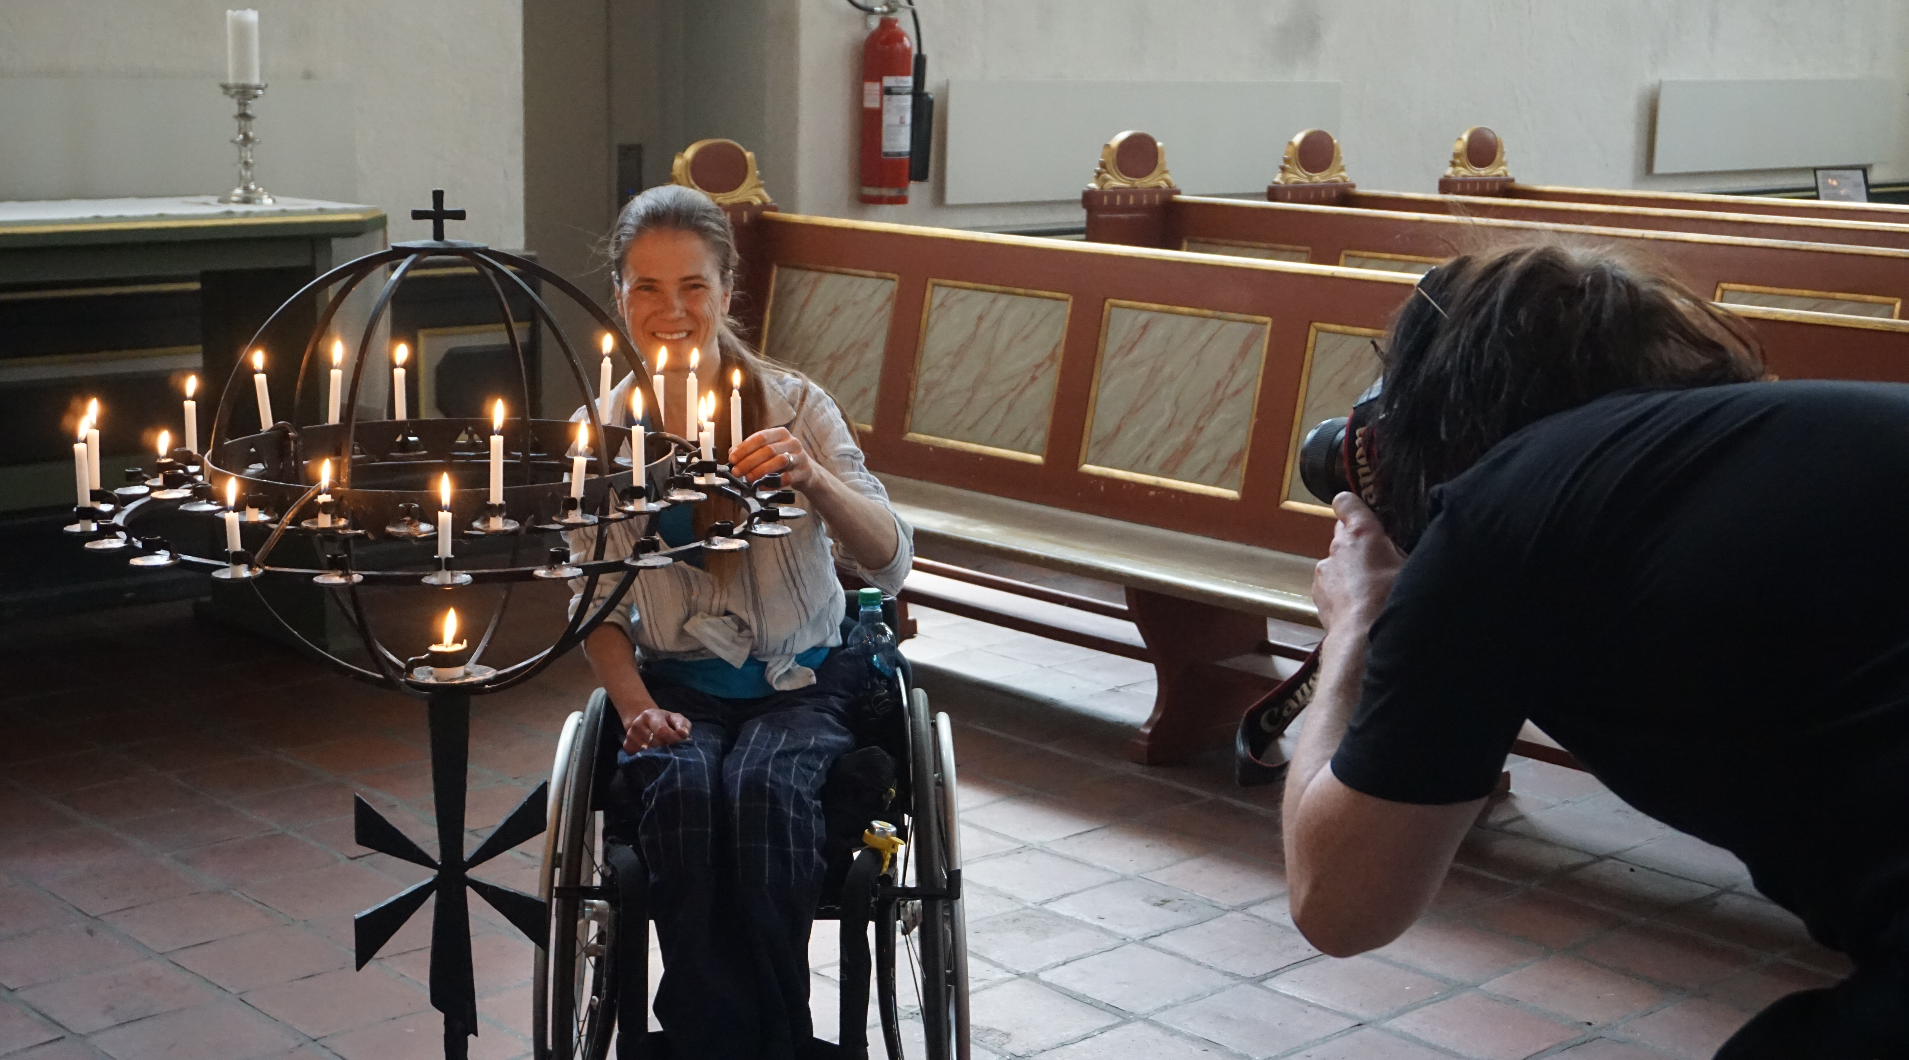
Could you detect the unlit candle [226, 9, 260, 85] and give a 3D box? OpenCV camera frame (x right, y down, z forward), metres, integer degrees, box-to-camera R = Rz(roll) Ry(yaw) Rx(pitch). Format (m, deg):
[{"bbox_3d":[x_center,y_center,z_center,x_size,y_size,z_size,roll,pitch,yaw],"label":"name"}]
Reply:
[{"bbox_3d":[-1.732,-1.177,6.200,0.076,0.188,0.076,-8,14,-43],"label":"unlit candle"}]

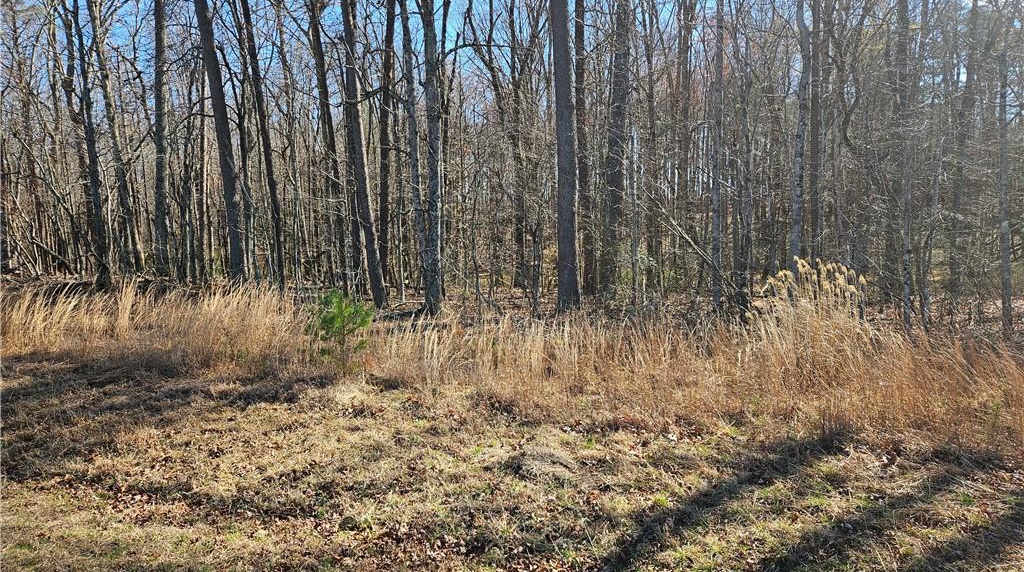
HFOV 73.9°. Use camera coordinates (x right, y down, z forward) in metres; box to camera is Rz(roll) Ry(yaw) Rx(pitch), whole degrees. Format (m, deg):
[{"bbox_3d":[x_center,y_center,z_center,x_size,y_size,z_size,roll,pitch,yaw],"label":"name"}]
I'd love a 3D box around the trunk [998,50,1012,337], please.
[{"bbox_3d":[9.277,-1.706,12.790,0.170,5.370,0.170,-3,2,0],"label":"trunk"}]

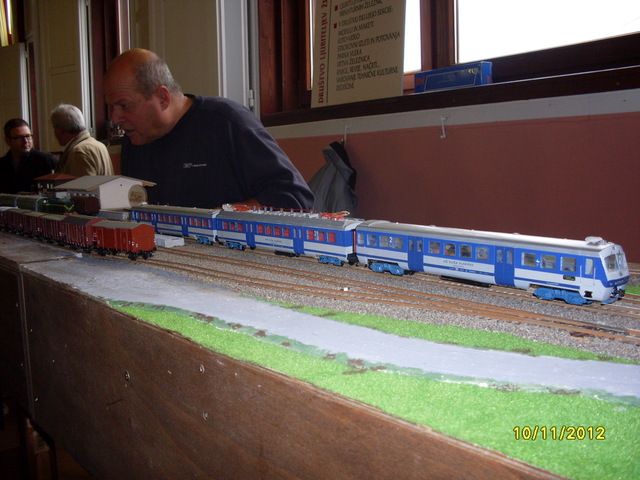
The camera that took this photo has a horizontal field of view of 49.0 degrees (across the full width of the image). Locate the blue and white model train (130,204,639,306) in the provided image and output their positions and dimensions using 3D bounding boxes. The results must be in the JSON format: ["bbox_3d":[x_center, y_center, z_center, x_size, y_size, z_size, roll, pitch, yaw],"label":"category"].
[{"bbox_3d":[-0.035,-0.008,0.764,0.033,0.052,0.770,-6,8,-37],"label":"blue and white model train"}]

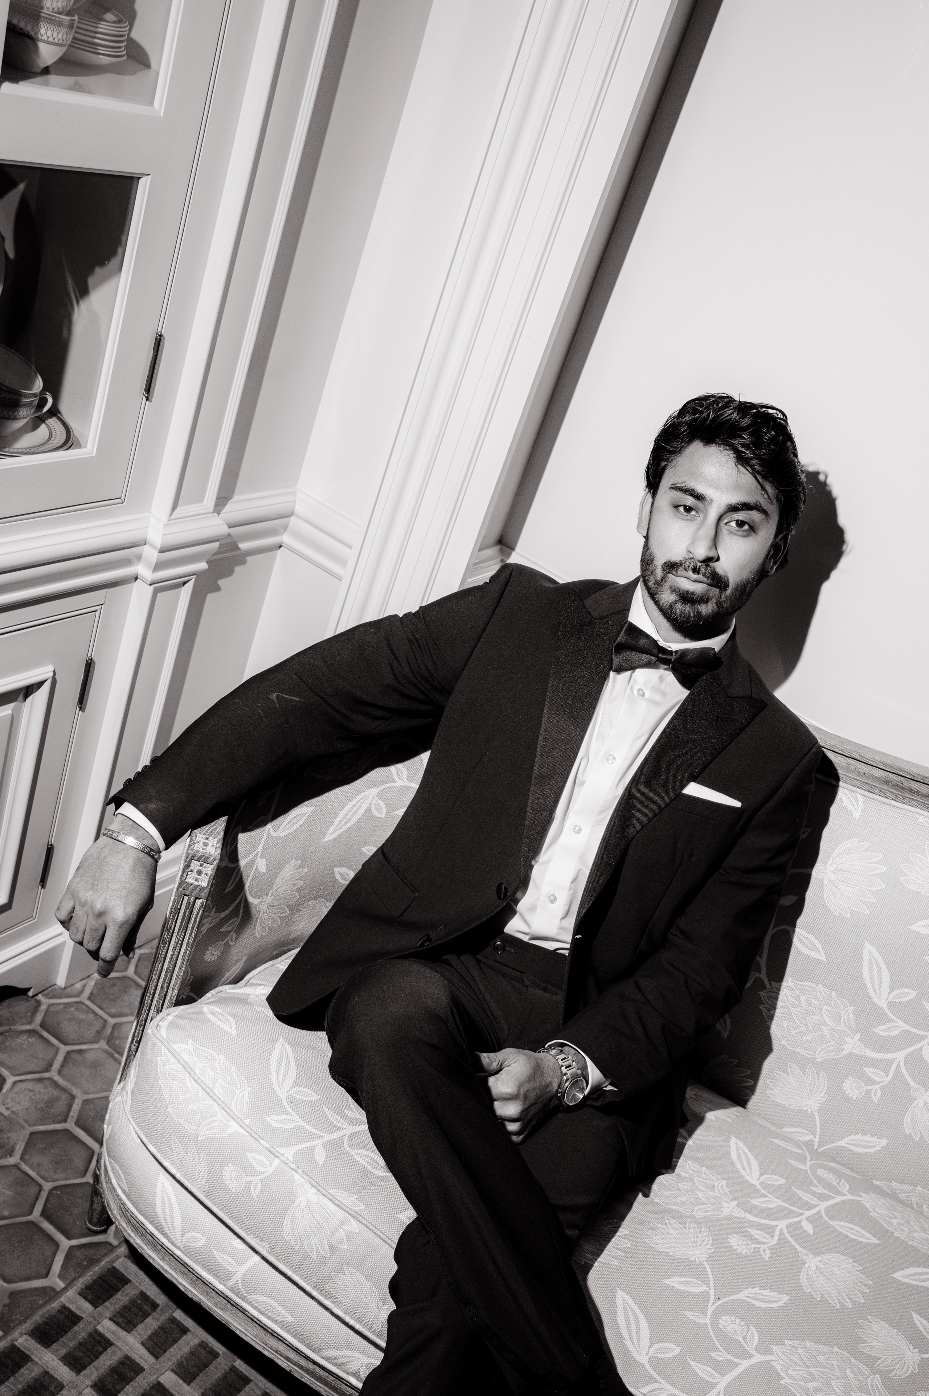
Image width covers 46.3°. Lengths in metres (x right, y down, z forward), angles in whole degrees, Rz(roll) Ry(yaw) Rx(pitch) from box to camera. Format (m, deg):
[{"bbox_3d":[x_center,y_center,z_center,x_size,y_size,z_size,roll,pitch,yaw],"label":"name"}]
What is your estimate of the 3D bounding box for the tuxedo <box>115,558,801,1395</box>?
[{"bbox_3d":[-0.015,0.327,1.386,0.690,0.890,0.660,29,26,16],"label":"tuxedo"}]

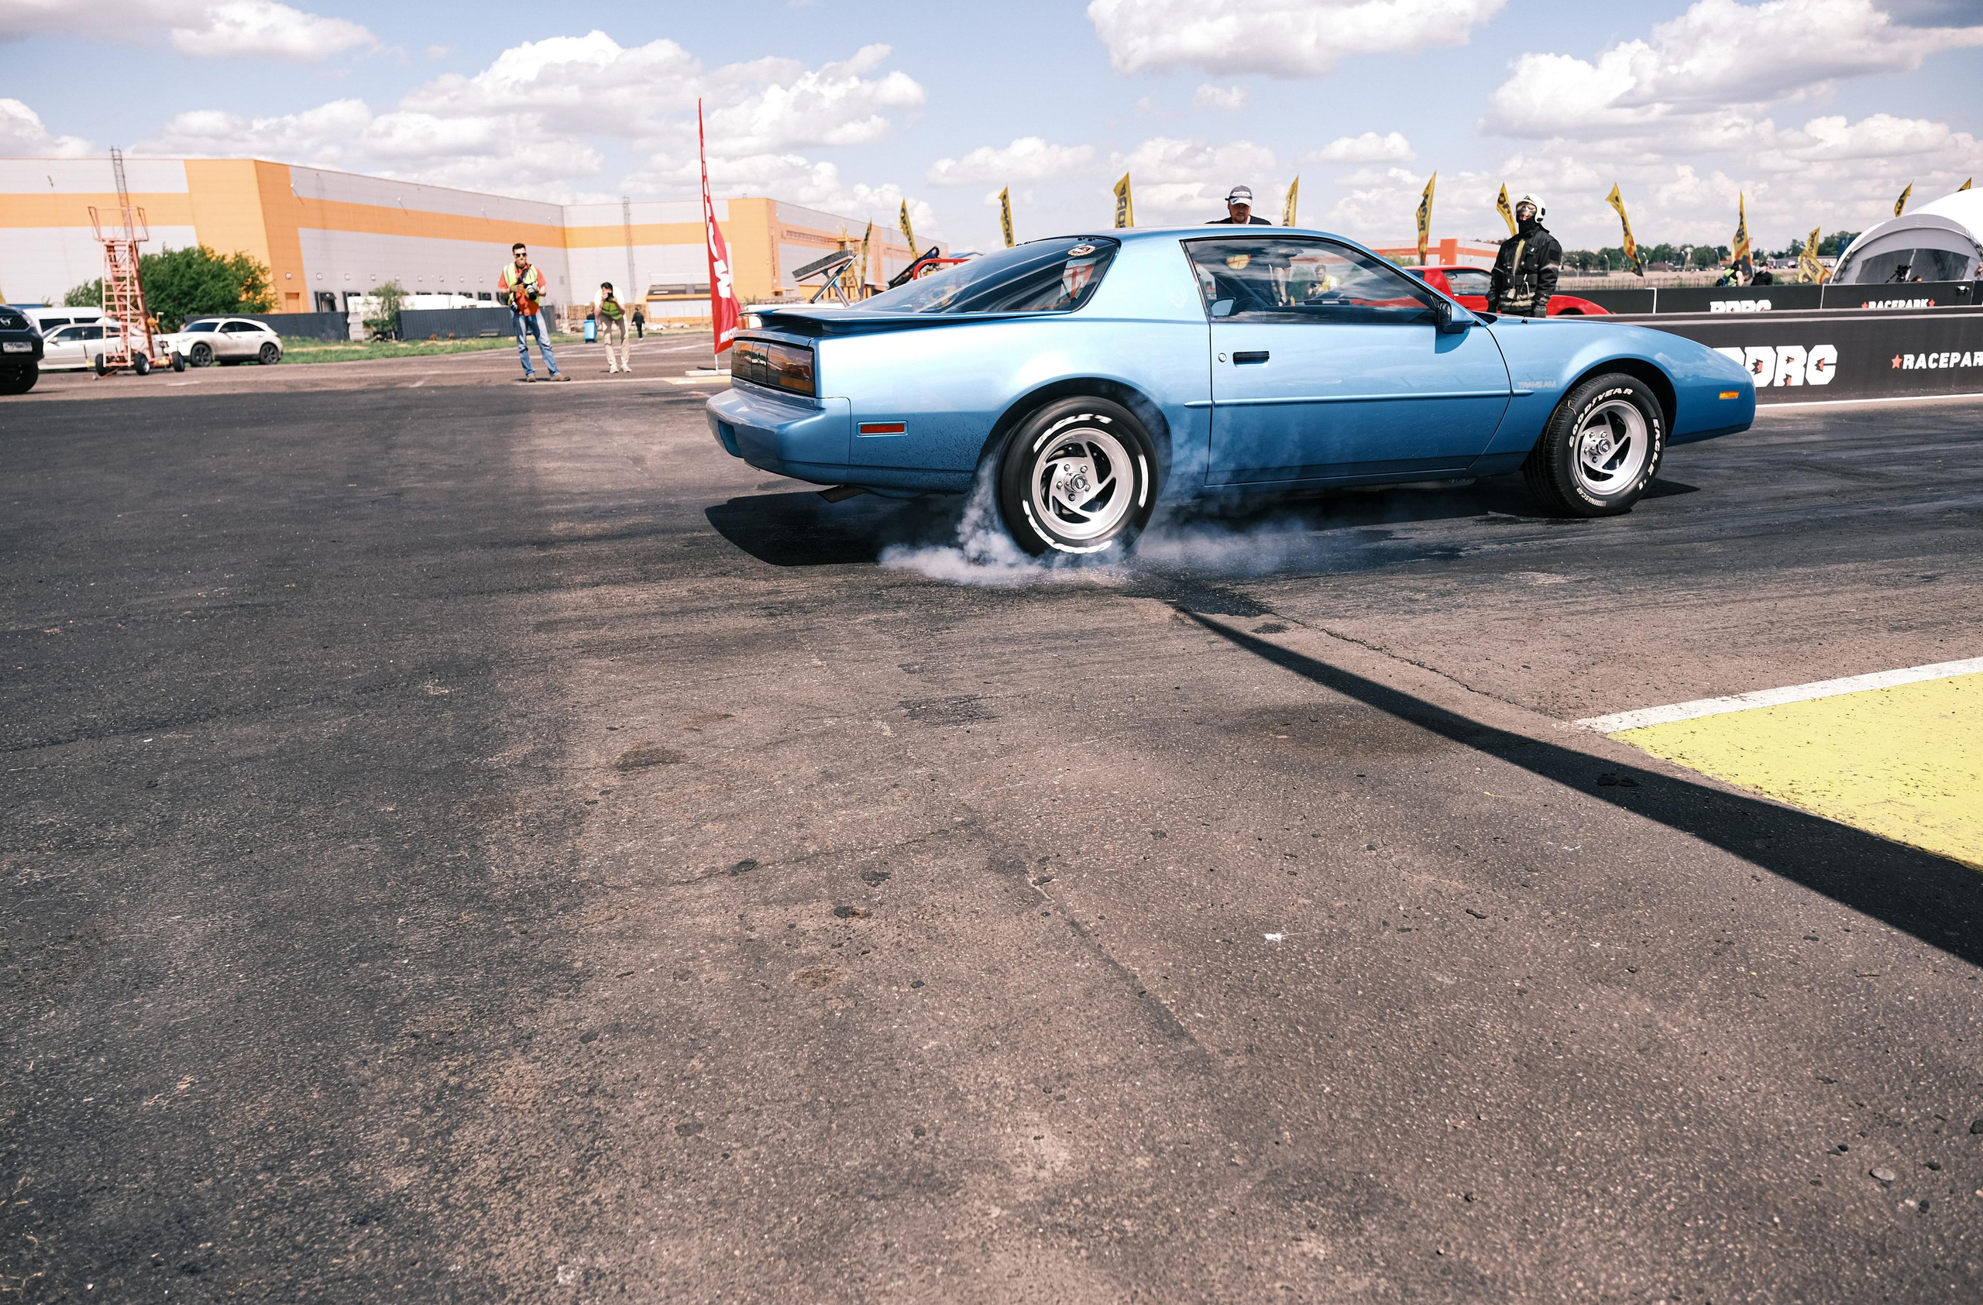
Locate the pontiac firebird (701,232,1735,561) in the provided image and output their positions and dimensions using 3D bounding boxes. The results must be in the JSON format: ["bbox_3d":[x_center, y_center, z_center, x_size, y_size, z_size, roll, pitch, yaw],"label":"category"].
[{"bbox_3d":[1.182,-1.319,6.319,5.000,1.280,1.860,-6,16,-16],"label":"pontiac firebird"}]

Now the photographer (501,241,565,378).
[{"bbox_3d":[-6.258,-4.645,18.115,0.720,1.830,0.500,-6,16,-17],"label":"photographer"}]

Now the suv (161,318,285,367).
[{"bbox_3d":[-28.619,-11.462,48.921,1.930,1.680,4.860,4,16,19],"label":"suv"}]

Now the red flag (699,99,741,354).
[{"bbox_3d":[-3.973,-6.250,19.373,0.550,3.600,0.200,-4,15,-10],"label":"red flag"}]

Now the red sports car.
[{"bbox_3d":[6.450,-4.790,18.780,4.900,1.270,1.840,-7,16,-19],"label":"red sports car"}]

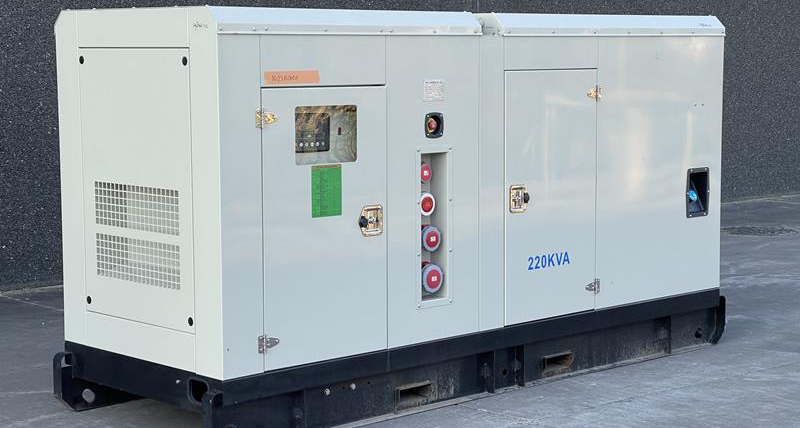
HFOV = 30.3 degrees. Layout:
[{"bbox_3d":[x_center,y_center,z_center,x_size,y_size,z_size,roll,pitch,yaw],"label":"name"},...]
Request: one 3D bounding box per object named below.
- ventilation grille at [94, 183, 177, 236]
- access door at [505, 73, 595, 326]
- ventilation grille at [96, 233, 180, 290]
[{"bbox_3d":[-1.043,-0.026,5.878,0.020,0.178,0.596,-6,9,-43],"label":"ventilation grille"},{"bbox_3d":[0.683,-0.087,6.741,0.632,1.132,0.040,-6,9,-43],"label":"access door"},{"bbox_3d":[-1.043,0.186,5.902,0.020,0.175,0.596,-6,9,-43],"label":"ventilation grille"}]

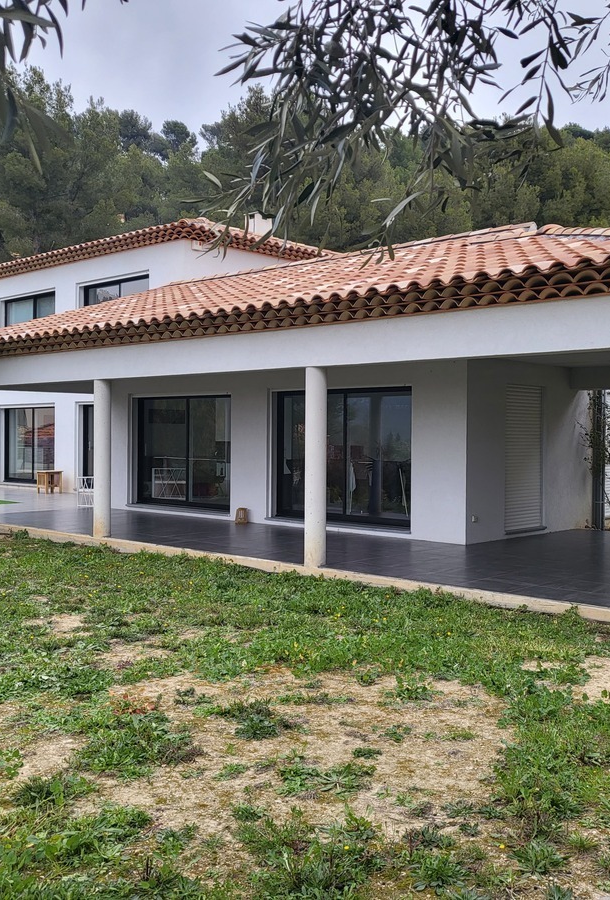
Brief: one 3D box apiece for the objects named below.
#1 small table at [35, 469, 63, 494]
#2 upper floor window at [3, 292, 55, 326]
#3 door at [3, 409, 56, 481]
[{"bbox_3d":[-6.449,0.811,22.813,0.470,0.560,0.470,1,1,43],"label":"small table"},{"bbox_3d":[-7.396,-3.596,24.374,2.740,1.100,0.150,1,1,43],"label":"upper floor window"},{"bbox_3d":[-7.415,-0.104,24.437,2.740,2.080,0.150,1,1,43],"label":"door"}]

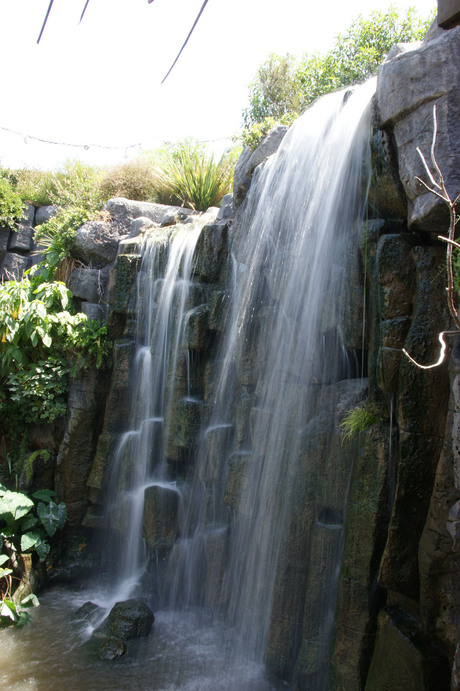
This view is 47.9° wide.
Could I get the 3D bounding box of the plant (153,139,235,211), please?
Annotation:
[{"bbox_3d":[-0.450,-2.120,6.500,1.020,0.900,0.920,0,2,0],"label":"plant"}]

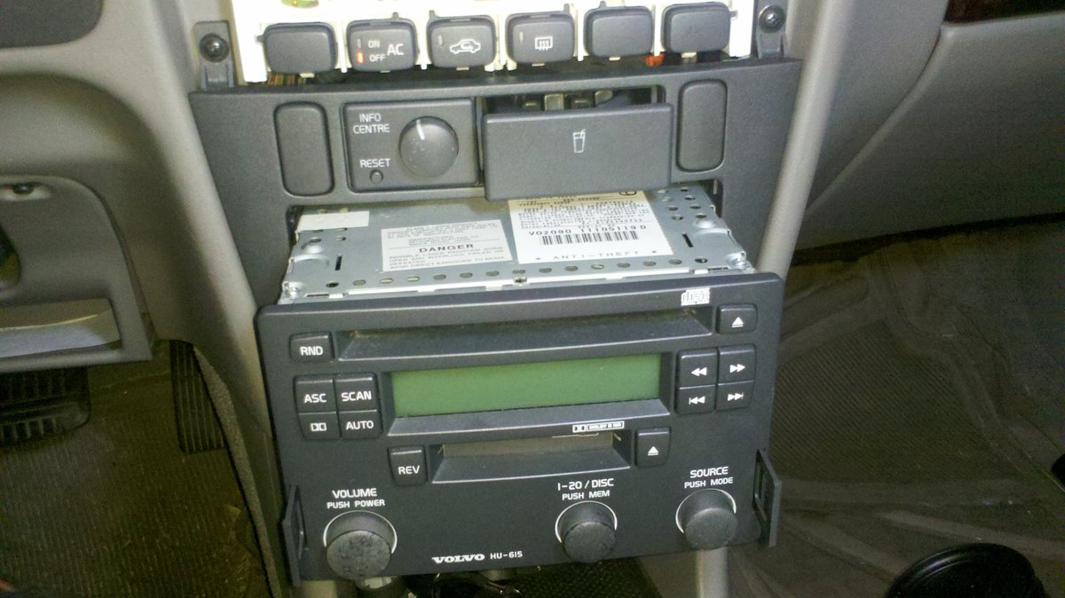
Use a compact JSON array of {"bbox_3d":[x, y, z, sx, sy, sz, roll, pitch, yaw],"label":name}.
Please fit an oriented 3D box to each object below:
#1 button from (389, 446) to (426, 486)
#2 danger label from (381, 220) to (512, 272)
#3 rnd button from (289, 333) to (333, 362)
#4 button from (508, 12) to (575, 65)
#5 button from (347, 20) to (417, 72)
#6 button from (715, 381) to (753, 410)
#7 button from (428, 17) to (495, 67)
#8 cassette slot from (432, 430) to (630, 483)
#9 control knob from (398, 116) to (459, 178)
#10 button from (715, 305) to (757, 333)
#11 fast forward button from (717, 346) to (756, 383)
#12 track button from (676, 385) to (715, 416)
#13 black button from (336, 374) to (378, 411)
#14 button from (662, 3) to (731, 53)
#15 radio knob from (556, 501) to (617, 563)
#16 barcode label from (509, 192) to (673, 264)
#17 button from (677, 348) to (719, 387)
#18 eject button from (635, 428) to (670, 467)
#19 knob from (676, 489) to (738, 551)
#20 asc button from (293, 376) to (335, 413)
[{"bbox_3d":[-0.047,0.063,0.322,0.014,0.014,0.004,-4,18,-4],"label":"button"},{"bbox_3d":[-0.035,-0.022,0.342,0.050,0.001,0.034,-5,34,-8],"label":"danger label"},{"bbox_3d":[-0.079,0.017,0.304,0.014,0.009,0.004,-4,18,-4],"label":"rnd button"},{"bbox_3d":[0.004,-0.104,0.340,0.027,0.019,0.009,-4,26,-4],"label":"button"},{"bbox_3d":[-0.063,-0.106,0.355,0.029,0.019,0.009,-2,28,-2],"label":"button"},{"bbox_3d":[0.078,0.037,0.328,0.015,0.011,0.004,-5,22,-9],"label":"button"},{"bbox_3d":[-0.030,-0.108,0.357,0.028,0.019,0.009,-3,28,-4],"label":"button"},{"bbox_3d":[-0.001,0.059,0.332,0.077,0.015,0.012,-4,18,-4],"label":"cassette slot"},{"bbox_3d":[-0.042,-0.060,0.340,0.024,0.024,0.013,-4,22,-4],"label":"control knob"},{"bbox_3d":[0.076,0.007,0.315,0.014,0.010,0.004,-4,18,-4],"label":"button"},{"bbox_3d":[0.077,0.025,0.324,0.014,0.013,0.004,-5,22,-9],"label":"fast forward button"},{"bbox_3d":[0.062,0.038,0.326,0.015,0.011,0.004,-5,22,-8],"label":"track button"},{"bbox_3d":[-0.064,0.034,0.311,0.015,0.012,0.004,-4,18,-4],"label":"black button"},{"bbox_3d":[0.071,-0.118,0.368,0.028,0.019,0.009,-6,29,-10],"label":"button"},{"bbox_3d":[0.022,0.093,0.337,0.022,0.022,0.012,-3,22,-5],"label":"radio knob"},{"bbox_3d":[0.022,-0.033,0.357,0.061,0.001,0.061,-4,34,-6],"label":"barcode label"},{"bbox_3d":[0.062,0.026,0.321,0.014,0.013,0.004,-5,22,-8],"label":"button"},{"bbox_3d":[0.047,0.058,0.328,0.013,0.015,0.004,-4,18,-4],"label":"eject button"},{"bbox_3d":[0.070,0.088,0.336,0.022,0.022,0.011,-4,18,-4],"label":"knob"},{"bbox_3d":[-0.079,0.035,0.311,0.013,0.013,0.004,-2,22,-1],"label":"asc button"}]

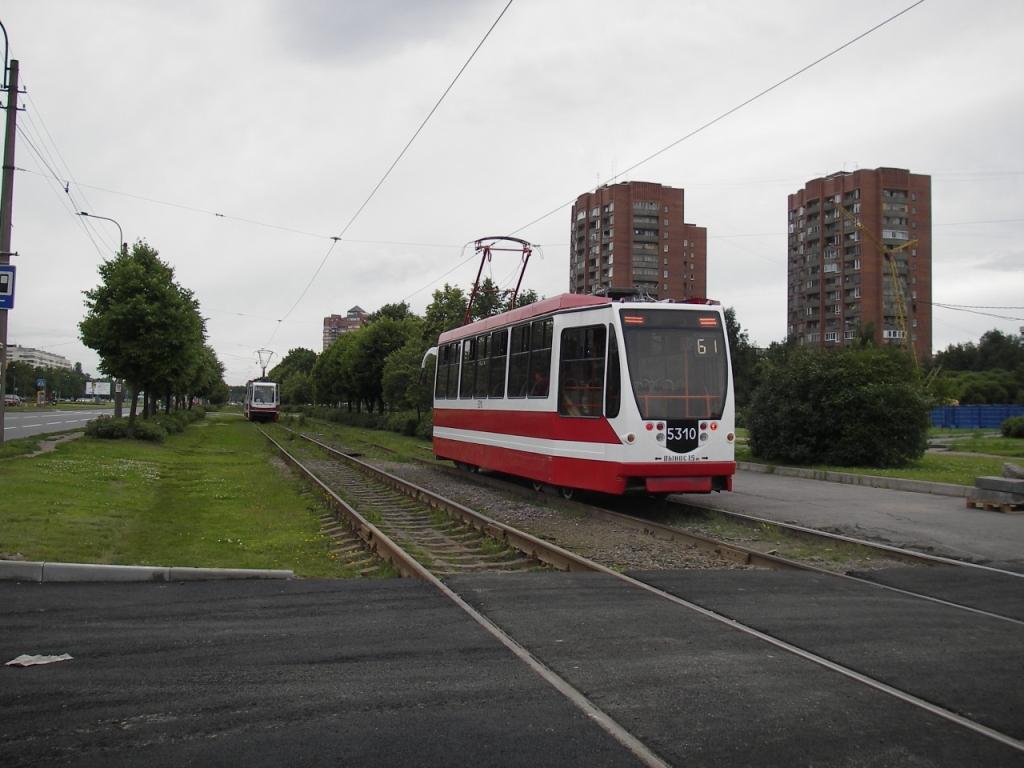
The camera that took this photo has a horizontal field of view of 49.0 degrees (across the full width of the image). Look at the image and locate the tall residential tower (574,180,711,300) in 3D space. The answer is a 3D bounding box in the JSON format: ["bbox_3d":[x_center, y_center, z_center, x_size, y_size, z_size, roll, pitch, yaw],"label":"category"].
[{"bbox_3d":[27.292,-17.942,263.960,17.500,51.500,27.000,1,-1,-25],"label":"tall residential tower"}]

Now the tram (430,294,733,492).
[{"bbox_3d":[0.588,0.376,23.240,2.550,3.250,15.000,1,-1,-14],"label":"tram"}]

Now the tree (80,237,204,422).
[{"bbox_3d":[-14.832,-1.700,45.000,5.000,7.900,5.000,1,-1,-14],"label":"tree"}]

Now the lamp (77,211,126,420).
[{"bbox_3d":[-20.899,-3.145,57.300,2.600,11.200,0.400,1,-1,-14],"label":"lamp"}]

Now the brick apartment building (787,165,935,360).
[{"bbox_3d":[74.883,-17.354,241.540,15.500,50.500,27.000,1,-1,-25],"label":"brick apartment building"}]

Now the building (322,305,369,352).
[{"bbox_3d":[-87.804,-12.929,600.000,30.000,54.000,24.000,1,-1,-11],"label":"building"}]

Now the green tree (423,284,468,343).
[{"bbox_3d":[-3.846,-1.478,66.000,4.200,8.700,4.200,1,-1,-14],"label":"green tree"}]

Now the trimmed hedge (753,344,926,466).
[{"bbox_3d":[8.714,0.529,30.000,4.600,3.150,4.300,1,-1,-14],"label":"trimmed hedge"}]

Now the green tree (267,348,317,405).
[{"bbox_3d":[-28.443,-0.025,145.000,6.200,8.800,6.200,1,-1,-14],"label":"green tree"}]

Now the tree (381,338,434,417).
[{"bbox_3d":[-4.807,0.180,56.000,3.700,4.900,3.700,1,-1,-14],"label":"tree"}]

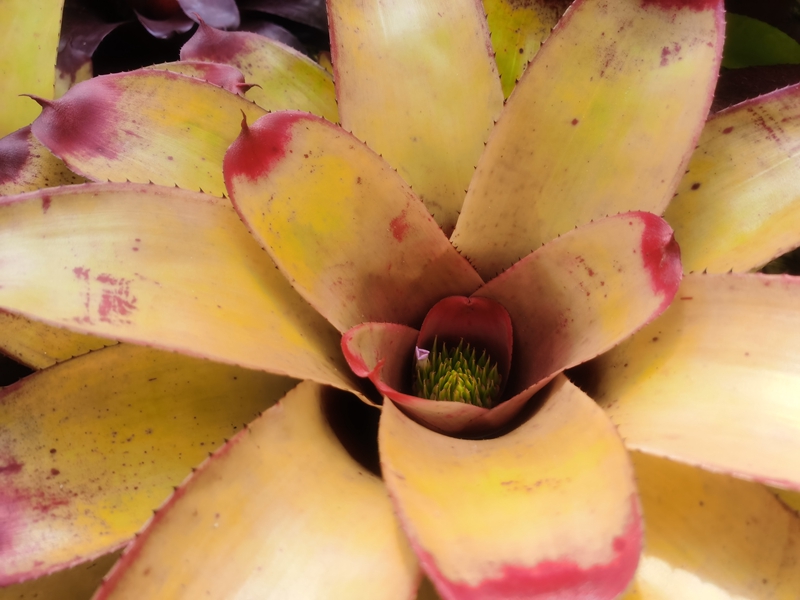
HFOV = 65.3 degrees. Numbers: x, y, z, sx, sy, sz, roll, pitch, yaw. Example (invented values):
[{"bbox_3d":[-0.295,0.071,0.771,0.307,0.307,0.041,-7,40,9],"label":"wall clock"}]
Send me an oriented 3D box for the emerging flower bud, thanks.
[{"bbox_3d":[0.034,0.047,0.370,0.051,0.036,0.050,0,47,0],"label":"emerging flower bud"}]

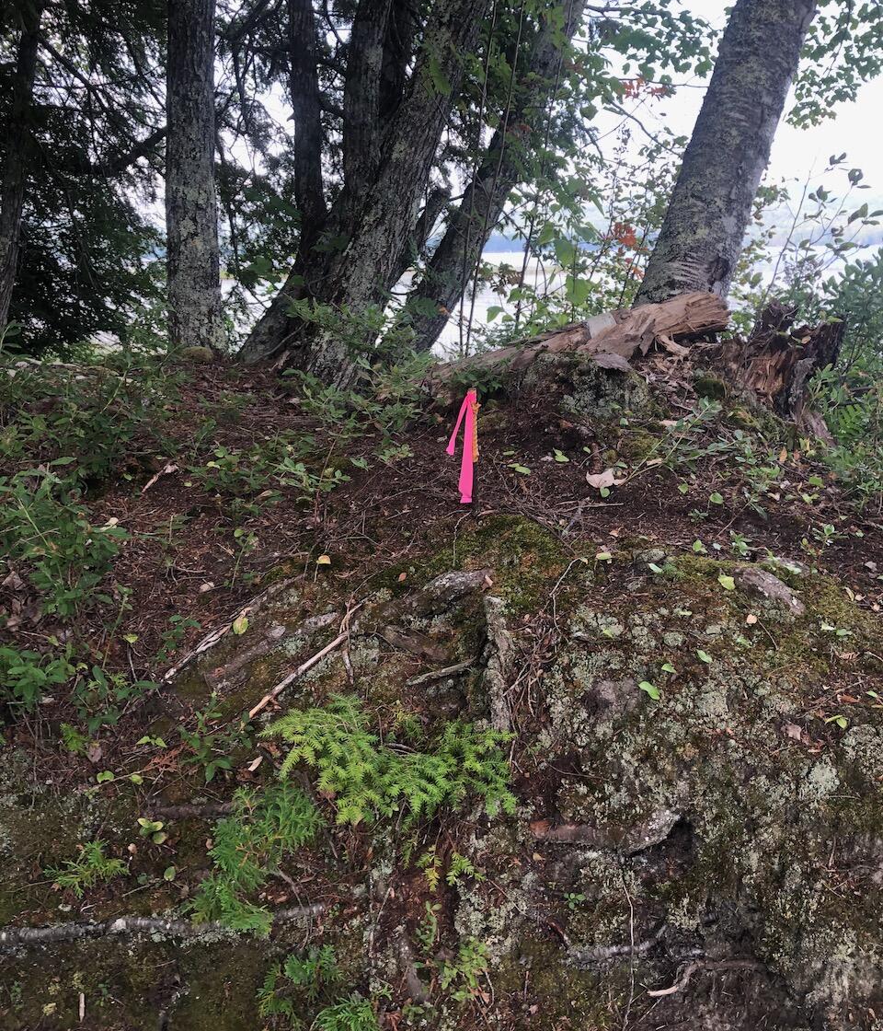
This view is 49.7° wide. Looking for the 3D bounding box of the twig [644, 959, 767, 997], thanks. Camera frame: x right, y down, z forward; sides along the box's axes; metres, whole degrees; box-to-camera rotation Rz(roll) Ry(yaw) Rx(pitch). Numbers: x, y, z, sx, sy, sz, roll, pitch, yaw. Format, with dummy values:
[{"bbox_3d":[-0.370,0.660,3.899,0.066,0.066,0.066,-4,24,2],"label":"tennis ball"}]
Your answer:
[{"bbox_3d":[0.470,0.825,1.700,0.205,0.060,0.055,0,16,0],"label":"twig"}]

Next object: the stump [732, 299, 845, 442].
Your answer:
[{"bbox_3d":[1.065,-0.447,2.920,0.290,0.400,0.280,4,16,14],"label":"stump"}]

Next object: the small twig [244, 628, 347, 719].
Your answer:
[{"bbox_3d":[-0.299,0.334,2.005,0.277,0.022,0.022,-39,33,-23],"label":"small twig"}]

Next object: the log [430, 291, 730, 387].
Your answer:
[{"bbox_3d":[0.432,-0.558,3.100,0.980,0.165,0.190,-9,14,12],"label":"log"}]

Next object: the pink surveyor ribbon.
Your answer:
[{"bbox_3d":[0.047,-0.158,2.170,0.077,0.268,0.035,1,16,3],"label":"pink surveyor ribbon"}]

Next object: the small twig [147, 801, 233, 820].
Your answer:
[{"bbox_3d":[-0.491,0.576,1.860,0.165,0.030,0.030,0,16,0],"label":"small twig"}]

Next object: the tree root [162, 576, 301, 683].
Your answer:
[{"bbox_3d":[-0.451,0.244,2.055,0.350,0.030,0.030,-38,32,-22],"label":"tree root"}]

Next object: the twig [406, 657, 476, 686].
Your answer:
[{"bbox_3d":[-0.001,0.330,2.010,0.160,0.017,0.017,-16,20,-14],"label":"twig"}]

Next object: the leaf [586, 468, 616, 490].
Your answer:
[{"bbox_3d":[0.403,-0.091,2.390,0.085,0.040,0.060,0,16,0],"label":"leaf"}]

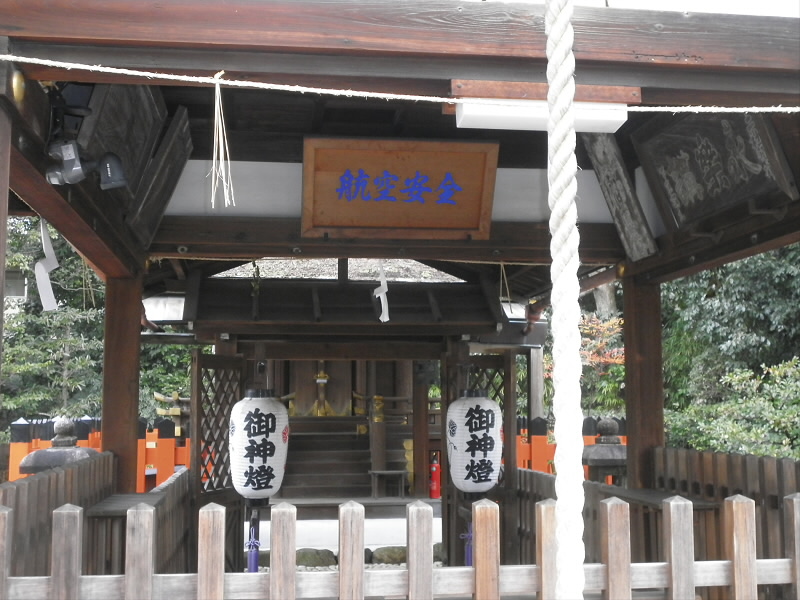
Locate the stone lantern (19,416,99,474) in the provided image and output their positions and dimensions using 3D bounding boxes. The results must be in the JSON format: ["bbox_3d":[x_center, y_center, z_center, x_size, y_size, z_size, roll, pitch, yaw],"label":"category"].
[{"bbox_3d":[-2.812,1.722,8.647,0.625,1.500,0.625,1,-6,-8],"label":"stone lantern"}]

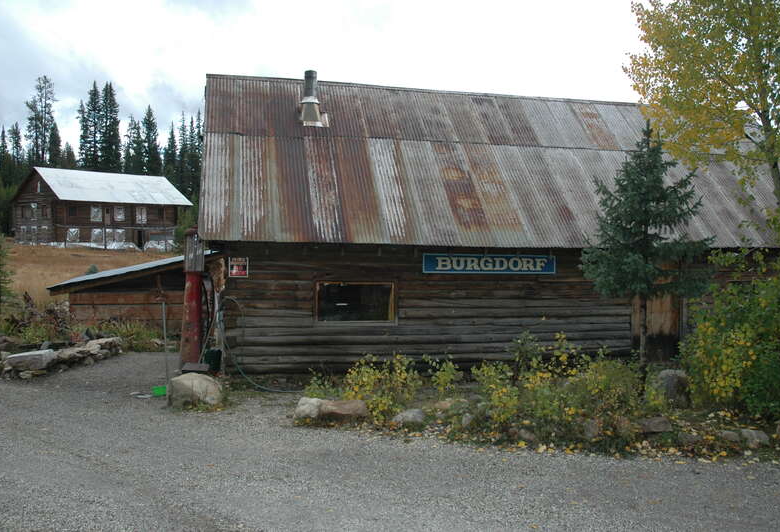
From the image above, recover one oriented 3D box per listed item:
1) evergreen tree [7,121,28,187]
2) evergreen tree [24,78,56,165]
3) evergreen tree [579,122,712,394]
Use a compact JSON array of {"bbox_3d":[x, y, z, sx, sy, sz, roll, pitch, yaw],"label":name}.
[{"bbox_3d":[-52.053,-12.120,84.000,2.900,15.970,2.900,0,0,0],"label":"evergreen tree"},{"bbox_3d":[-47.805,-15.183,82.000,4.300,22.020,4.300,0,0,0],"label":"evergreen tree"},{"bbox_3d":[3.166,-0.056,7.400,1.620,3.380,1.620,0,0,0],"label":"evergreen tree"}]

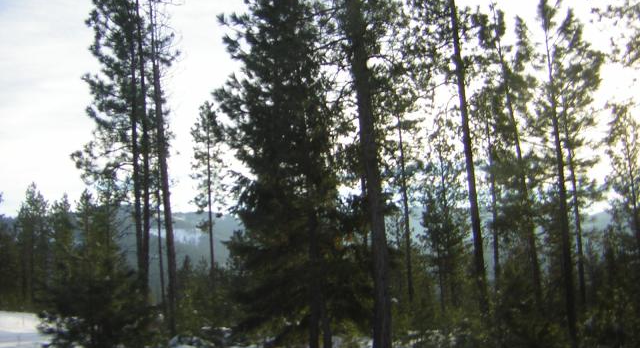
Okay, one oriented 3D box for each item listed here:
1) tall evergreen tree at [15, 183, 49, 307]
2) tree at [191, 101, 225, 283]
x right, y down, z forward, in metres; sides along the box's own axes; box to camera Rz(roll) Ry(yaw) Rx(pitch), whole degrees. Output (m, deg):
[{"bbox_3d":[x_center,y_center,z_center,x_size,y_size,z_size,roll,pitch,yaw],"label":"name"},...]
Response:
[{"bbox_3d":[-10.403,2.614,24.000,1.200,4.550,1.200,-4,-6,0],"label":"tall evergreen tree"},{"bbox_3d":[-4.543,0.832,27.000,1.300,7.700,1.300,-4,-6,0],"label":"tree"}]

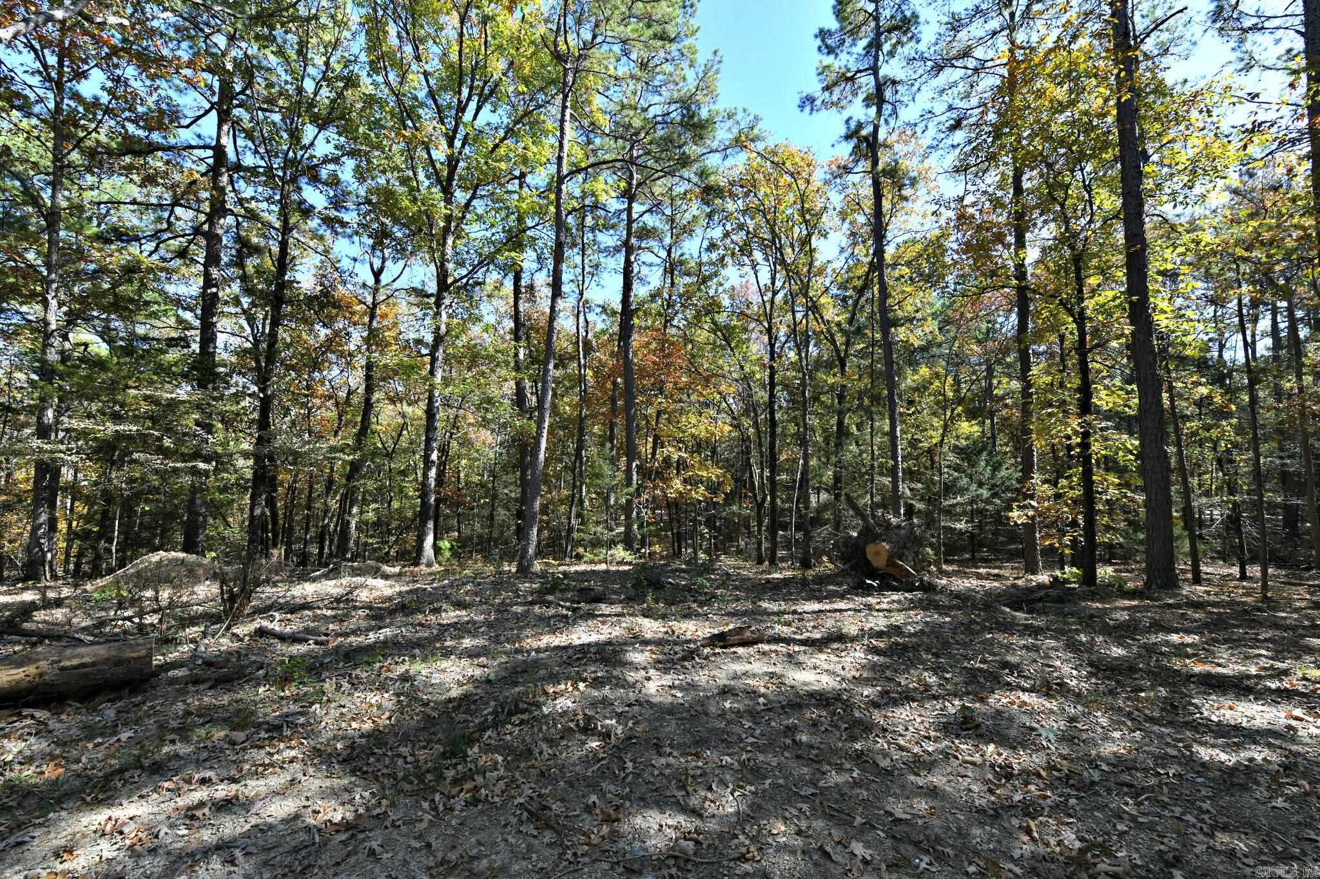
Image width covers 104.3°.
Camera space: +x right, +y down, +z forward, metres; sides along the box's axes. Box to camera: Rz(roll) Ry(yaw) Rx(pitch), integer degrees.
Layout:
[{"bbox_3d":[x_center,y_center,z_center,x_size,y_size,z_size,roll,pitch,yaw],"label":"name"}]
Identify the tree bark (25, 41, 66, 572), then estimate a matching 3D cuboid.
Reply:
[{"bbox_3d":[-10.003,-2.259,8.408,0.250,9.072,0.250,-2,-4,0],"label":"tree bark"}]

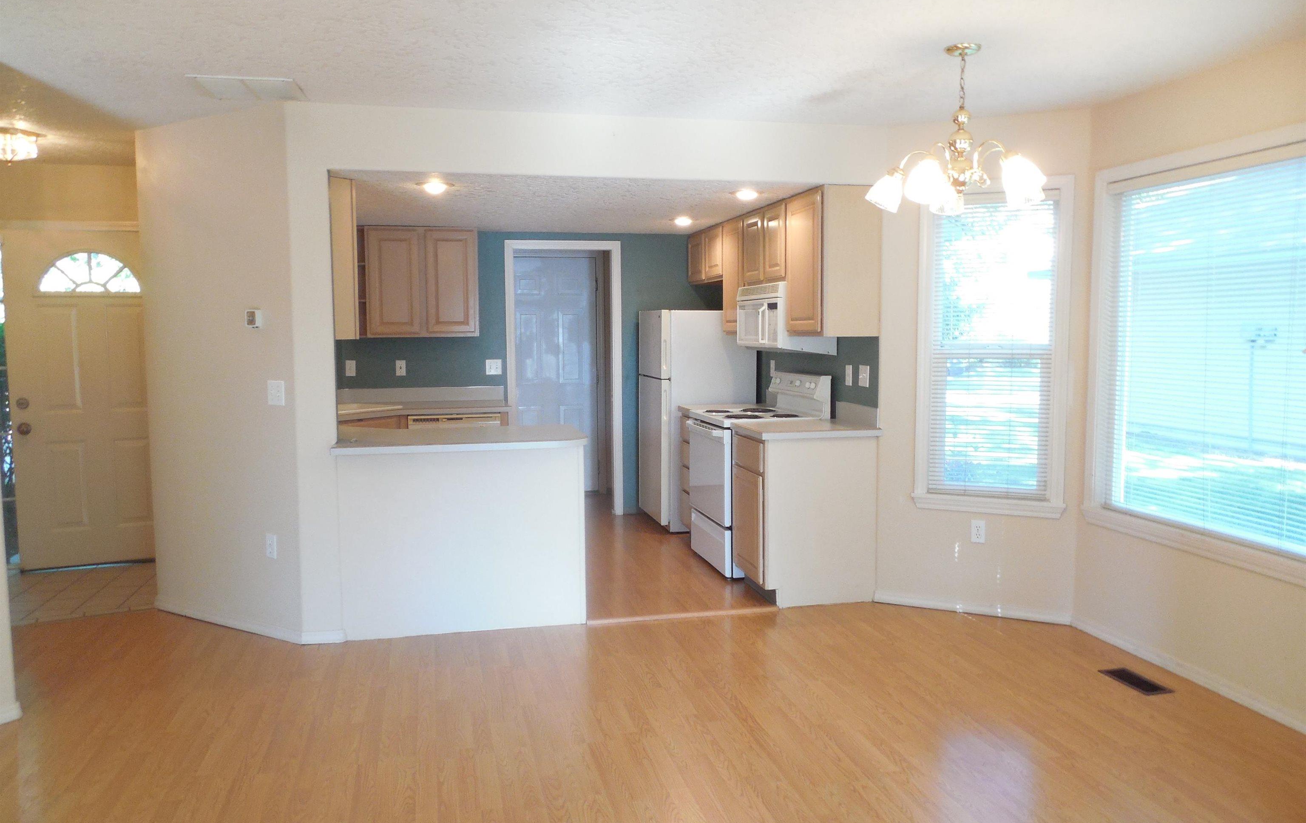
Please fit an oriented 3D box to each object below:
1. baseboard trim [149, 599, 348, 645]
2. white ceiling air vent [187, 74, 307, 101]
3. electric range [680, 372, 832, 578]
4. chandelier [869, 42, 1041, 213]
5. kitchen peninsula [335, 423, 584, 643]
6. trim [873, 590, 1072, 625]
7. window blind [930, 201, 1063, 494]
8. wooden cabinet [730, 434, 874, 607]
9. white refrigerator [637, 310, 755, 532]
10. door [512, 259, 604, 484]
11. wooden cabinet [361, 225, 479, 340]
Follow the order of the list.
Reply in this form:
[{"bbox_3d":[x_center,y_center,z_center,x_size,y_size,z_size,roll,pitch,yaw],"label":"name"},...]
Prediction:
[{"bbox_3d":[-2.008,1.017,4.639,1.278,0.058,0.116,3,6,31],"label":"baseboard trim"},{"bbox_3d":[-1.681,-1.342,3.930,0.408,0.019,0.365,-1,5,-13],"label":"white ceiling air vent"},{"bbox_3d":[0.621,0.352,5.725,0.665,1.150,0.765,-2,5,-13],"label":"electric range"},{"bbox_3d":[1.114,-1.019,3.425,0.645,0.580,0.645,-2,5,-13],"label":"chandelier"},{"bbox_3d":[-0.944,0.574,4.742,1.200,0.912,0.725,-1,5,-13],"label":"kitchen peninsula"},{"bbox_3d":[1.595,0.990,4.734,0.940,0.058,0.016,2,6,24],"label":"trim"},{"bbox_3d":[1.649,-0.321,4.603,0.575,1.495,0.050,2,6,24],"label":"window blind"},{"bbox_3d":[0.799,0.544,5.105,0.630,0.876,0.540,-2,5,-13],"label":"wooden cabinet"},{"bbox_3d":[0.325,0.041,6.989,0.700,1.564,0.735,-1,5,-13],"label":"white refrigerator"},{"bbox_3d":[-0.881,-0.305,8.171,0.815,2.027,0.040,-2,5,-13],"label":"door"},{"bbox_3d":[-1.633,-0.905,6.668,0.770,0.756,0.330,-2,5,-13],"label":"wooden cabinet"}]

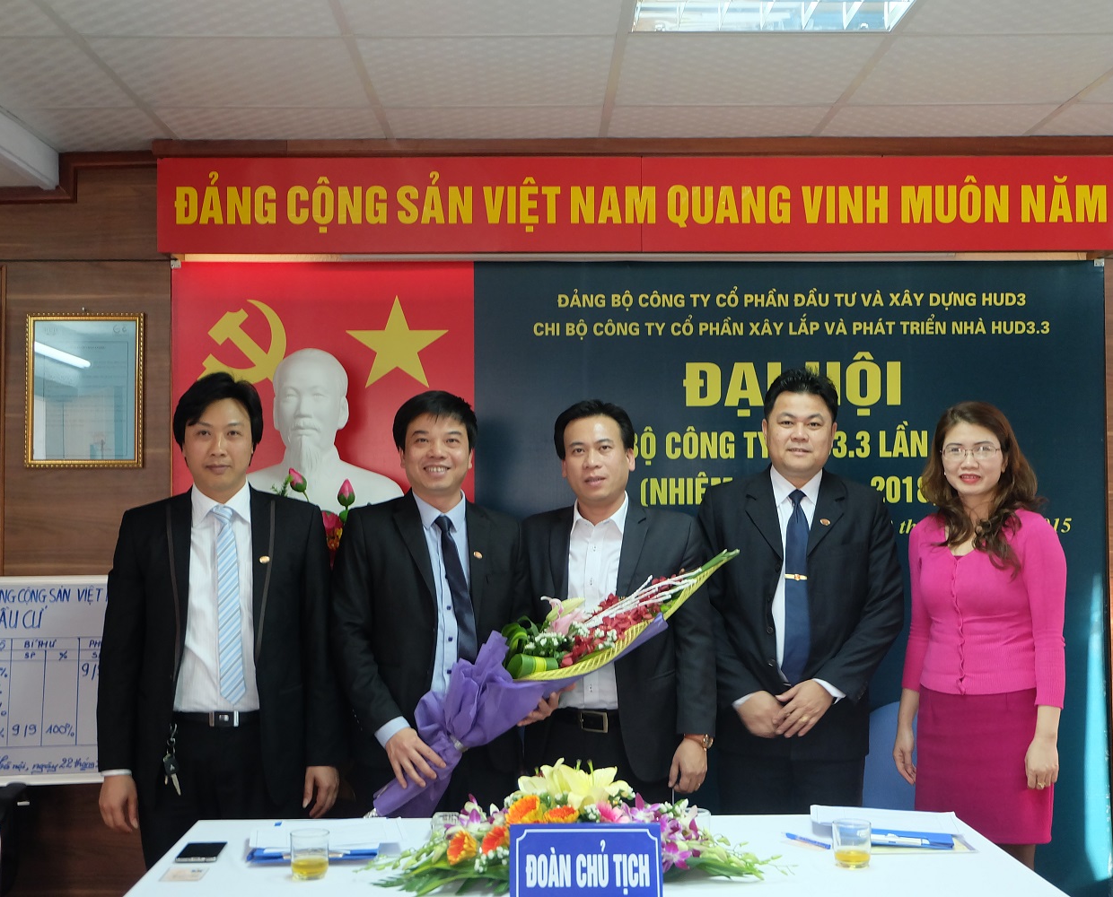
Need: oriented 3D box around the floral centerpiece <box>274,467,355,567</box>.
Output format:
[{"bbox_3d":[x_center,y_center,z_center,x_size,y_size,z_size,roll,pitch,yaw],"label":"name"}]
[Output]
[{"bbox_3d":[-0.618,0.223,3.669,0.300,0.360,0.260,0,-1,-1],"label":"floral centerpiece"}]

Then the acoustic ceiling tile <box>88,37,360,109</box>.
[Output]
[{"bbox_3d":[-0.776,-0.923,3.473,0.600,0.020,0.575,0,-2,-1],"label":"acoustic ceiling tile"}]

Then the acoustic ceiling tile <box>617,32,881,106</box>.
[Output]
[{"bbox_3d":[0.448,-0.930,3.489,0.600,0.020,0.575,0,-2,-1],"label":"acoustic ceiling tile"}]

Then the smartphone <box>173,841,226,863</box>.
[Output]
[{"bbox_3d":[-0.649,0.742,2.606,0.072,0.009,0.130,0,-1,-1],"label":"smartphone"}]

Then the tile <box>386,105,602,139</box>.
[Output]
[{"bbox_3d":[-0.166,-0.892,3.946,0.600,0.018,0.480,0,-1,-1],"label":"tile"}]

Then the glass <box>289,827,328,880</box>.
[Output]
[{"bbox_3d":[-0.407,0.673,2.353,0.066,0.077,0.066,0,-2,-1],"label":"glass"}]

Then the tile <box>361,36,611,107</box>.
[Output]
[{"bbox_3d":[-0.160,-0.905,3.406,0.600,0.018,0.600,0,-1,-1],"label":"tile"}]

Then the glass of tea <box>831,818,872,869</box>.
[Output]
[{"bbox_3d":[0.520,0.696,2.498,0.069,0.077,0.069,0,-1,-1],"label":"glass of tea"}]

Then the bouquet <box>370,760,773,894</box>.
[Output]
[{"bbox_3d":[0.026,0.619,2.398,0.681,0.179,0.380,0,-2,-1],"label":"bouquet"}]

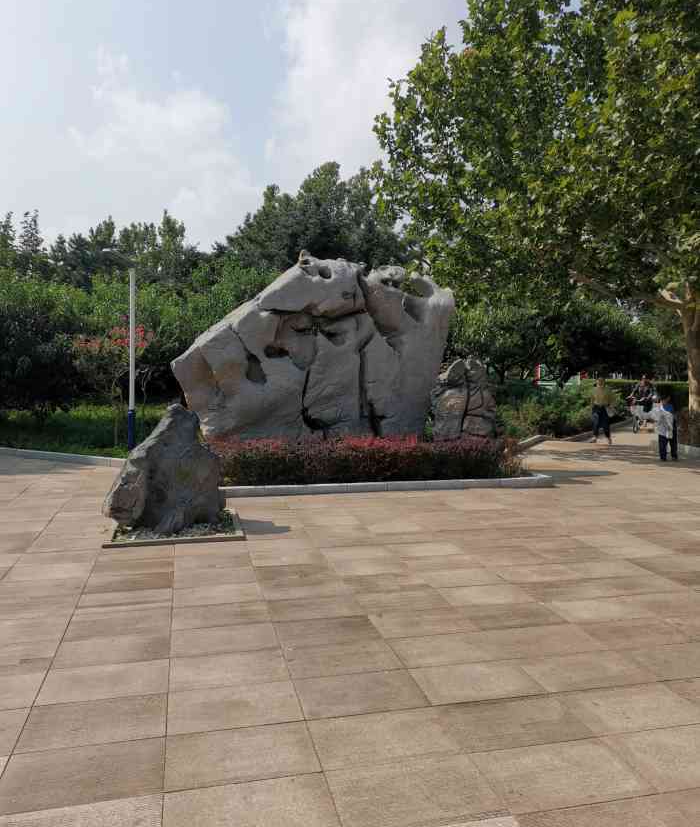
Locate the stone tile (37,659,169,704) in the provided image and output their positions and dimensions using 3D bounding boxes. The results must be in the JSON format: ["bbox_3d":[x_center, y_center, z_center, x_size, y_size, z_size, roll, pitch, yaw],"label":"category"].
[{"bbox_3d":[-1.239,1.381,3.574,0.607,0.040,0.406,0,4,-13],"label":"stone tile"}]

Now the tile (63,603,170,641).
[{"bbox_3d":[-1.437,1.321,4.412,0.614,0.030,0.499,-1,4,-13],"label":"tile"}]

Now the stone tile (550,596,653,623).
[{"bbox_3d":[1.616,1.288,4.570,0.600,0.050,0.400,-1,4,-13],"label":"stone tile"}]

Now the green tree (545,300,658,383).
[{"bbox_3d":[10.047,-2.517,28.000,4.200,4.100,4.000,-1,4,-13],"label":"green tree"}]

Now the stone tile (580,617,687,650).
[{"bbox_3d":[1.748,1.344,4.274,0.596,0.030,0.415,-1,4,-13],"label":"stone tile"}]

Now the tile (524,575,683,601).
[{"bbox_3d":[1.815,1.256,5.027,1.200,0.050,0.400,-1,4,-13],"label":"tile"}]

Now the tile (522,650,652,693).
[{"bbox_3d":[1.218,1.353,3.655,0.600,0.050,0.400,-1,4,-13],"label":"tile"}]

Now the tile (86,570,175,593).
[{"bbox_3d":[-1.619,1.262,5.165,0.607,0.040,0.406,0,4,-13],"label":"tile"}]

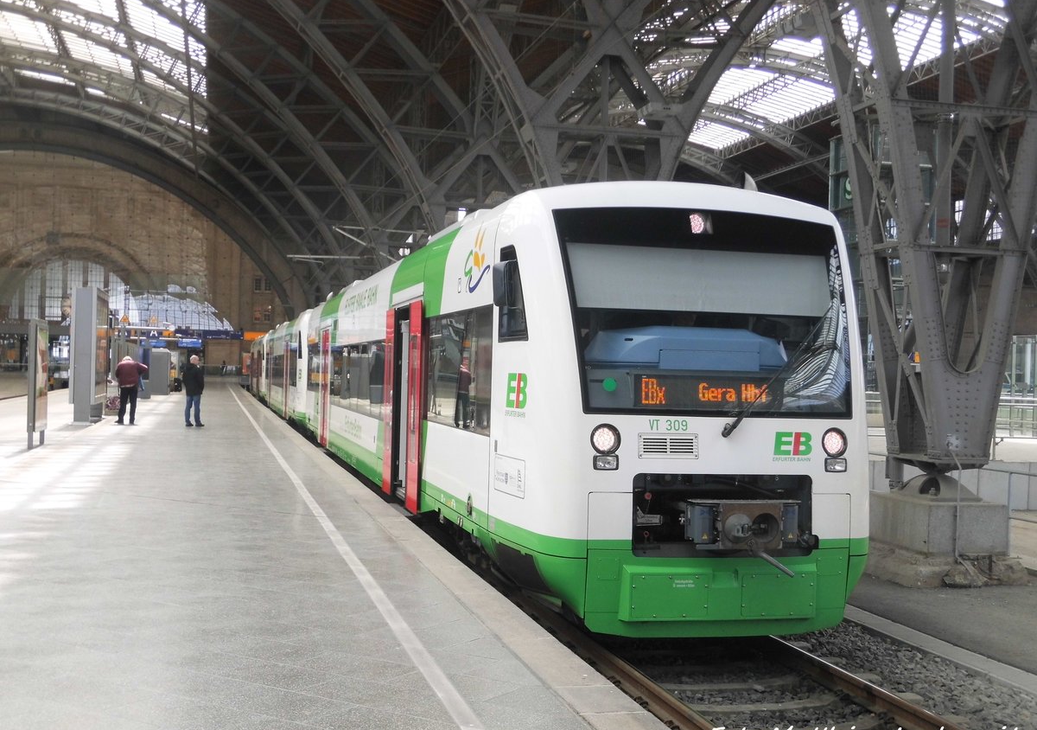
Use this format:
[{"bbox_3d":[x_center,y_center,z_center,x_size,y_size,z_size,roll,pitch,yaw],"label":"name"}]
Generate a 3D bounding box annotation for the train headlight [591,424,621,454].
[{"bbox_3d":[0.622,0.533,9.287,0.220,0.215,0.100,2,0,-13],"label":"train headlight"}]

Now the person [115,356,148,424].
[{"bbox_3d":[-9.615,0.611,31.996,0.760,1.690,0.460,2,0,-16],"label":"person"}]

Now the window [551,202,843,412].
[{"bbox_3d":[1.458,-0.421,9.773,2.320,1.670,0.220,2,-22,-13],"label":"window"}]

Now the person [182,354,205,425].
[{"bbox_3d":[-7.935,0.627,31.510,0.360,1.740,0.520,2,0,-38],"label":"person"}]

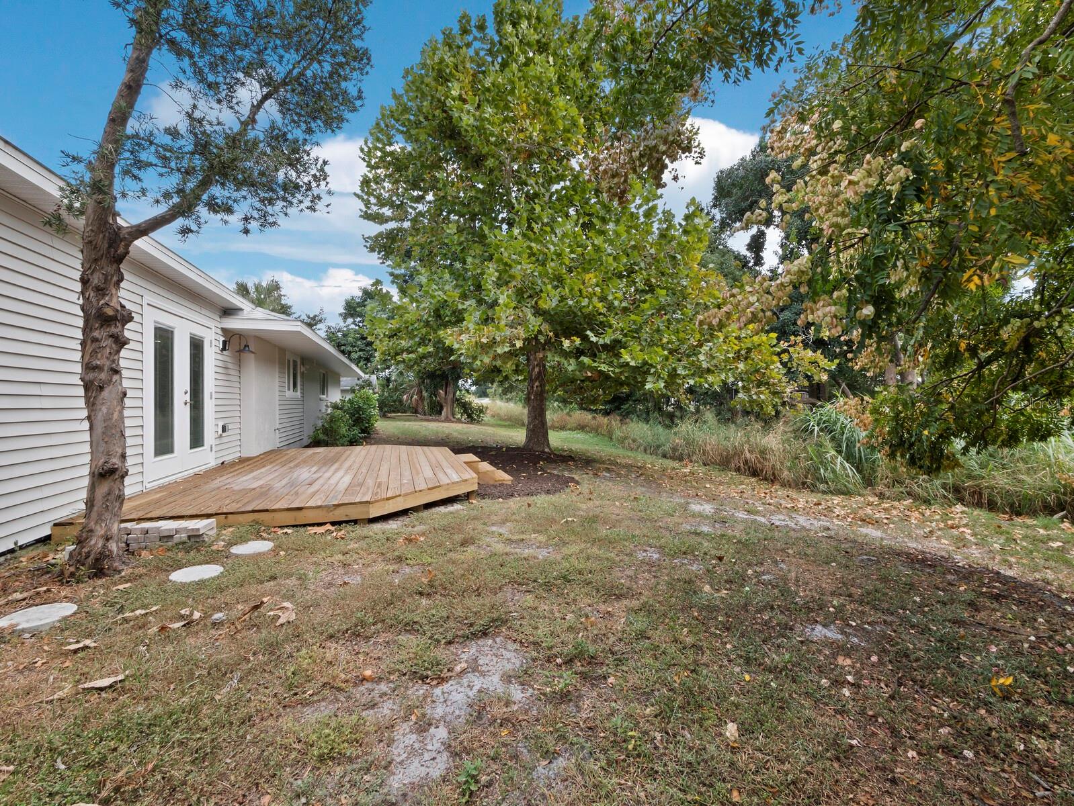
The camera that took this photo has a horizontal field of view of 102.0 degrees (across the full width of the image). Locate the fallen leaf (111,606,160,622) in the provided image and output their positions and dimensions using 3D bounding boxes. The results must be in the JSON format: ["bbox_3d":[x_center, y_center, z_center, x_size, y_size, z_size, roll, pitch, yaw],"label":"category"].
[{"bbox_3d":[-2.190,1.150,2.370,0.080,0.030,0.205,0,0,29],"label":"fallen leaf"}]

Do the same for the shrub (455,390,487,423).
[{"bbox_3d":[-4.000,0.200,26.800,2.000,2.100,1.900,0,0,0],"label":"shrub"}]

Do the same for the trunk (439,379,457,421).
[{"bbox_3d":[-5.750,-0.200,28.000,1.000,2.800,0.900,0,0,0],"label":"trunk"}]

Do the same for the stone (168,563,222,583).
[{"bbox_3d":[-2.295,1.170,2.935,0.295,0.040,0.295,0,0,0],"label":"stone"}]

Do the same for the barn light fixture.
[{"bbox_3d":[-4.810,-0.965,7.030,0.470,0.320,0.290,0,0,-18],"label":"barn light fixture"}]

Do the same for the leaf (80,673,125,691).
[{"bbox_3d":[-1.775,1.145,1.780,0.140,0.030,0.080,0,0,-32],"label":"leaf"}]

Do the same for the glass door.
[{"bbox_3d":[-4.670,-0.100,5.760,0.080,2.040,1.830,0,0,-18],"label":"glass door"}]

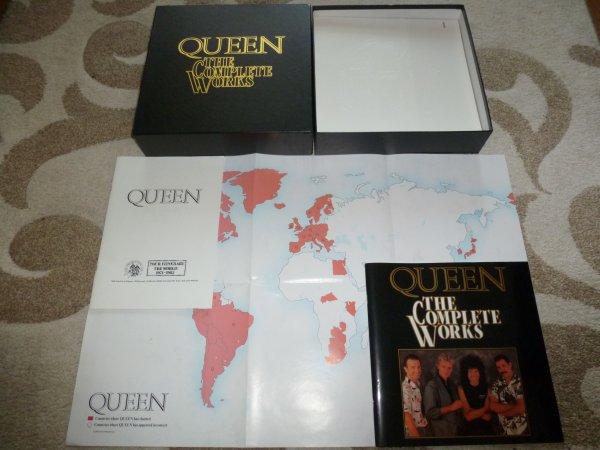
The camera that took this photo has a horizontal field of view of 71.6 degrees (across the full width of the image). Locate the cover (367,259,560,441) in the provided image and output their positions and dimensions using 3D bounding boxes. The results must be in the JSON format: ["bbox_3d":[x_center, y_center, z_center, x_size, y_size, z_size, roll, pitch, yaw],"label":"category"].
[{"bbox_3d":[0.254,0.194,0.670,0.279,0.008,0.281,0,67,0],"label":"cover"}]

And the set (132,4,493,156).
[{"bbox_3d":[0.022,-0.301,0.846,0.650,0.072,0.326,-1,67,0],"label":"set"}]

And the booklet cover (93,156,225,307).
[{"bbox_3d":[-0.251,0.003,0.754,0.207,0.006,0.297,0,67,0],"label":"booklet cover"}]

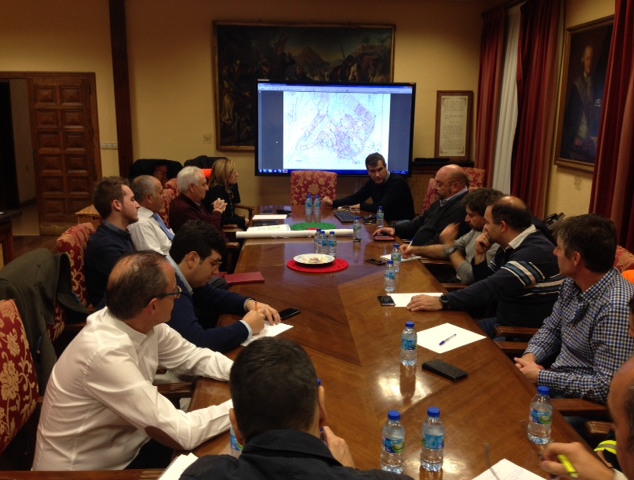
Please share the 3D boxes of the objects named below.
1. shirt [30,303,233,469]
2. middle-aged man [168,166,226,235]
[{"bbox_3d":[-0.557,0.473,2.083,0.600,0.560,0.520,3,13,12],"label":"shirt"},{"bbox_3d":[-0.840,0.034,4.824,0.750,1.250,0.550,2,13,11],"label":"middle-aged man"}]

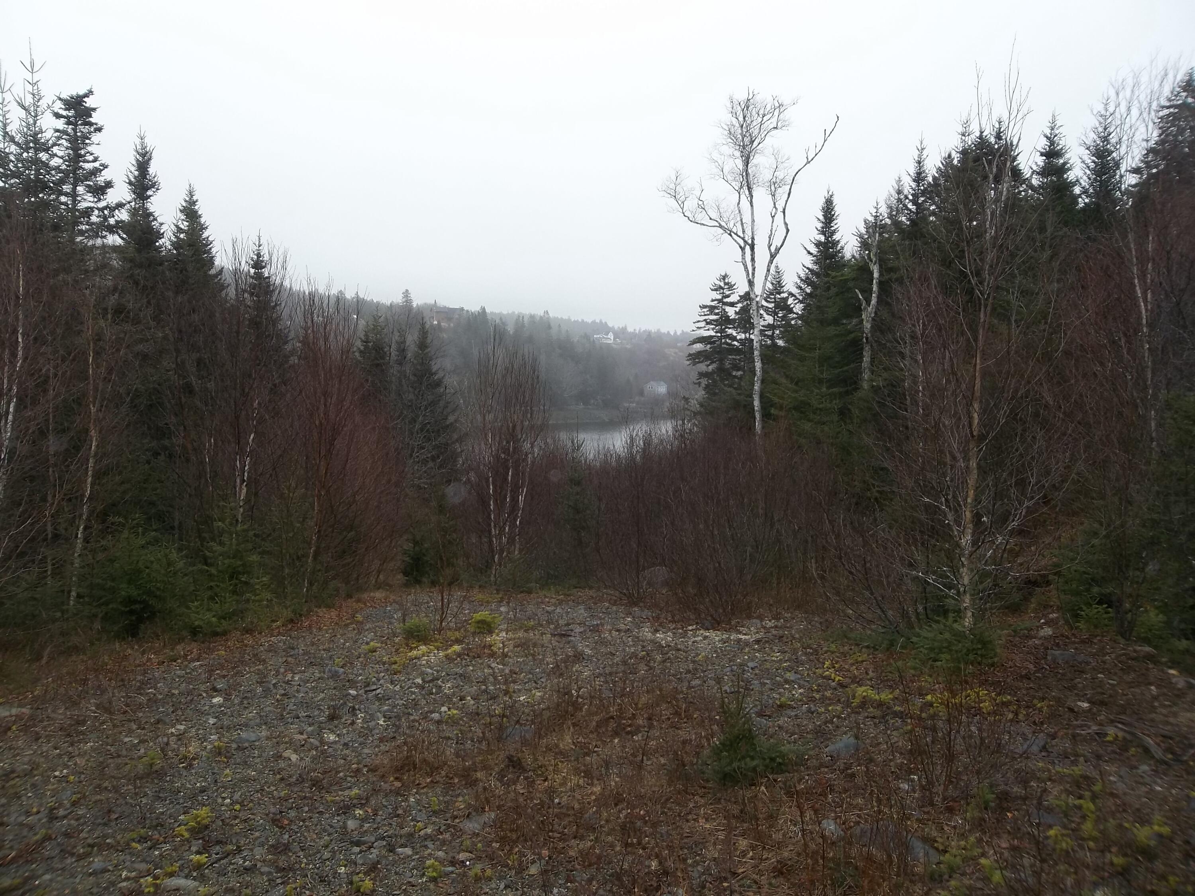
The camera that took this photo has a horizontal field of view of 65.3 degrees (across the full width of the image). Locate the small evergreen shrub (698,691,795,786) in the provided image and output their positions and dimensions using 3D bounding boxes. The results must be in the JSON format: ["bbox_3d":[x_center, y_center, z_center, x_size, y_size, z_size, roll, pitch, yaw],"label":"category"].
[{"bbox_3d":[0.675,1.298,4.200,0.460,0.430,0.440,0,3,0],"label":"small evergreen shrub"}]

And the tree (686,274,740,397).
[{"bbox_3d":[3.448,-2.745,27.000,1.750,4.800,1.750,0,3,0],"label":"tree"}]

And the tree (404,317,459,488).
[{"bbox_3d":[-3.022,-0.639,17.000,1.150,3.600,1.150,0,3,0],"label":"tree"}]

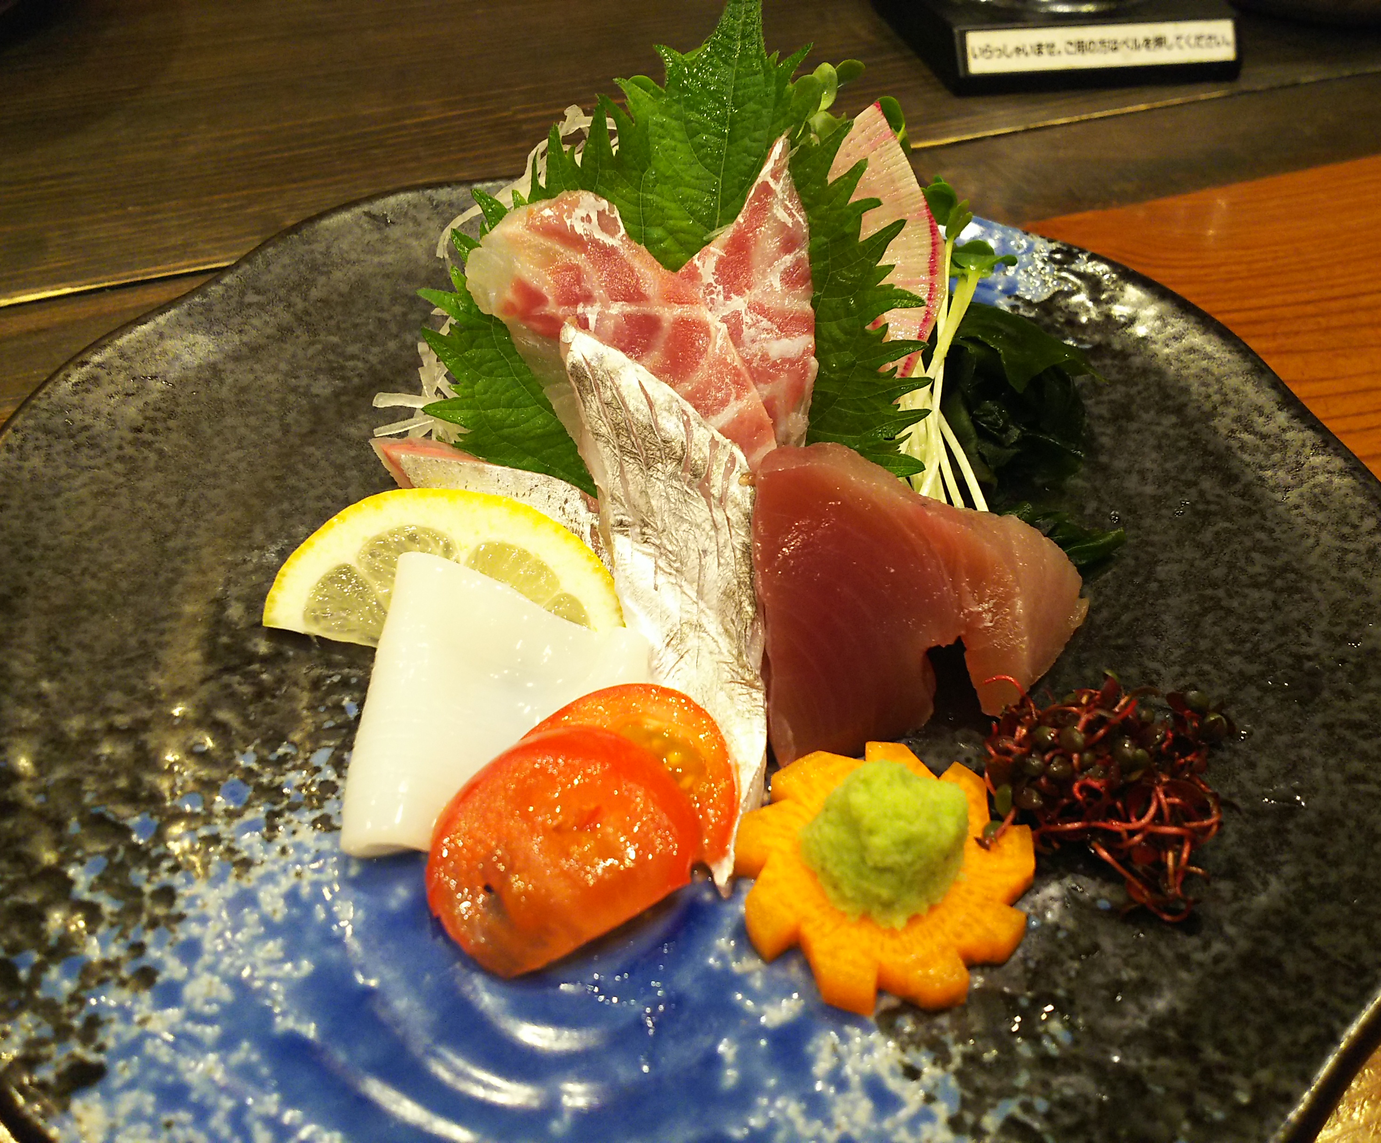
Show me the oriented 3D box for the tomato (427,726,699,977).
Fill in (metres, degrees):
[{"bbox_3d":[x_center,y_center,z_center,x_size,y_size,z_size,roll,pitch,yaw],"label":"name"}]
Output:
[{"bbox_3d":[-0.017,0.034,0.142,0.031,0.023,0.010,-24,12,-22],"label":"tomato"}]

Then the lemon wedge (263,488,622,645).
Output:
[{"bbox_3d":[-0.036,-0.001,0.172,0.053,0.026,0.007,9,10,-5],"label":"lemon wedge"}]

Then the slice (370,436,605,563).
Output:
[{"bbox_3d":[-0.031,-0.010,0.181,0.042,0.016,0.013,24,35,13],"label":"slice"}]

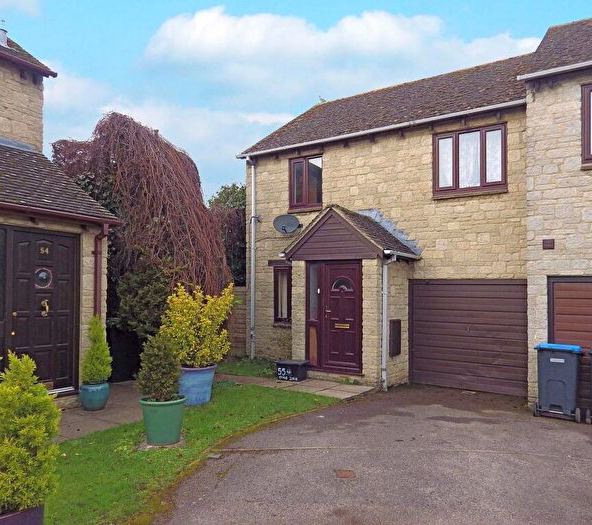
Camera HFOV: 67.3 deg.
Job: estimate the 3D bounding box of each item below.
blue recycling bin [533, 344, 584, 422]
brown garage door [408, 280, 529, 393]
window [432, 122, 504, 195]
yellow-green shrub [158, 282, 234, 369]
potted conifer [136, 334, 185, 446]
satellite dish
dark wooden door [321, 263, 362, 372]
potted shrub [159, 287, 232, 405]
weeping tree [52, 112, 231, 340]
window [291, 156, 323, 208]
[{"bbox_3d":[4.116,1.835,6.990,0.580,1.070,0.700,-1,-3,33],"label":"blue recycling bin"},{"bbox_3d":[3.354,1.420,8.863,2.260,2.160,0.100,-1,-3,33],"label":"brown garage door"},{"bbox_3d":[3.443,-2.018,8.878,1.400,1.340,0.120,-1,-3,33],"label":"window"},{"bbox_3d":[-1.387,0.878,6.200,1.040,1.200,0.920,1,-3,-12],"label":"yellow-green shrub"},{"bbox_3d":[-1.369,1.266,4.530,0.490,1.060,0.480,1,-3,-12],"label":"potted conifer"},{"bbox_3d":[-0.232,-0.927,10.851,0.630,0.480,0.330,0,-3,12],"label":"satellite dish"},{"bbox_3d":[0.918,1.085,8.750,0.870,2.100,0.090,-1,-3,33],"label":"dark wooden door"},{"bbox_3d":[-1.380,1.112,6.133,1.030,1.660,0.950,0,-2,-13],"label":"potted shrub"},{"bbox_3d":[-3.577,-0.648,10.300,4.100,5.600,3.600,1,-3,-19],"label":"weeping tree"},{"bbox_3d":[0.252,-1.968,10.918,0.950,1.320,0.120,-1,-3,33],"label":"window"}]

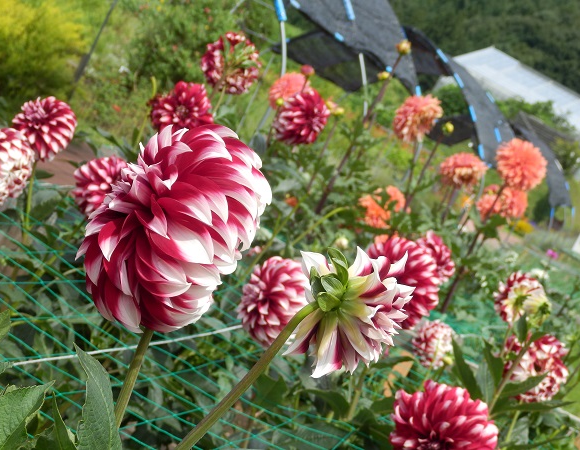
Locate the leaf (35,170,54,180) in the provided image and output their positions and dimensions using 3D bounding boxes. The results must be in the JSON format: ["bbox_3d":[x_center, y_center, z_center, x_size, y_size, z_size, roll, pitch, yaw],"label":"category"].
[{"bbox_3d":[-0.398,-0.080,2.050,0.036,0.013,0.020,14,21,5],"label":"leaf"}]

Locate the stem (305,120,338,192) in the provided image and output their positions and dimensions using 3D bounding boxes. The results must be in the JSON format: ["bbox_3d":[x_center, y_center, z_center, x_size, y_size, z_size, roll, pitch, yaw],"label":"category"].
[{"bbox_3d":[0.057,-0.124,2.265,0.007,0.141,0.007,23,12,0],"label":"stem"}]

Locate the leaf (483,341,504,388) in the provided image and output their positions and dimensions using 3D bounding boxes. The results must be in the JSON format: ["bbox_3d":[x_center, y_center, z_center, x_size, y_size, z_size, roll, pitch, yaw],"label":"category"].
[{"bbox_3d":[0.262,0.180,1.630,0.012,0.021,0.065,32,40,-65],"label":"leaf"}]

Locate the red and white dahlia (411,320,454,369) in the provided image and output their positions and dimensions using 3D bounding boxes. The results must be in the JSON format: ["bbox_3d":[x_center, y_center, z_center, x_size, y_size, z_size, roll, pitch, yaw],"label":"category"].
[{"bbox_3d":[0.253,0.212,2.250,0.068,0.085,0.078,24,10,5],"label":"red and white dahlia"}]

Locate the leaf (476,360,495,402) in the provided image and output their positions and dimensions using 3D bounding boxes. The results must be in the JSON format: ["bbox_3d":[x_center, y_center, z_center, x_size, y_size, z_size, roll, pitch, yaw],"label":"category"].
[{"bbox_3d":[0.253,0.203,1.640,0.022,0.058,0.012,-11,-32,11],"label":"leaf"}]

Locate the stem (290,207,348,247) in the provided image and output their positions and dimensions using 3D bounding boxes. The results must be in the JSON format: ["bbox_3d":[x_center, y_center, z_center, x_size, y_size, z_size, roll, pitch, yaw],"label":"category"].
[{"bbox_3d":[0.047,0.002,2.010,0.014,0.111,0.008,57,-21,0],"label":"stem"}]

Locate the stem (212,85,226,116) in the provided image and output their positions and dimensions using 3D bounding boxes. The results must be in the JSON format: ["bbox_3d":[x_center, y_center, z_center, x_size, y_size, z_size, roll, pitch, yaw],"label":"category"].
[{"bbox_3d":[-0.120,-0.211,2.165,0.006,0.058,0.006,24,31,0],"label":"stem"}]

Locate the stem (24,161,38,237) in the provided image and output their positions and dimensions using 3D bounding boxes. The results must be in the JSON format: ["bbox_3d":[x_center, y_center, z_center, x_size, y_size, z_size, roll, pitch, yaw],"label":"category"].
[{"bbox_3d":[-0.409,-0.041,2.000,0.009,0.127,0.009,11,18,0],"label":"stem"}]

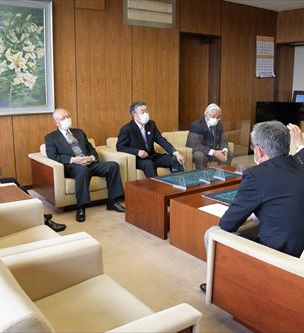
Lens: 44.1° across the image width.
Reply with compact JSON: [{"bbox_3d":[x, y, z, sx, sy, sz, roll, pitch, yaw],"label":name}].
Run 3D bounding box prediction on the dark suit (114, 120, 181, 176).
[{"bbox_3d":[-0.025,-0.143,4.581,0.725,0.791,0.774,-8,14,-37],"label":"dark suit"}]

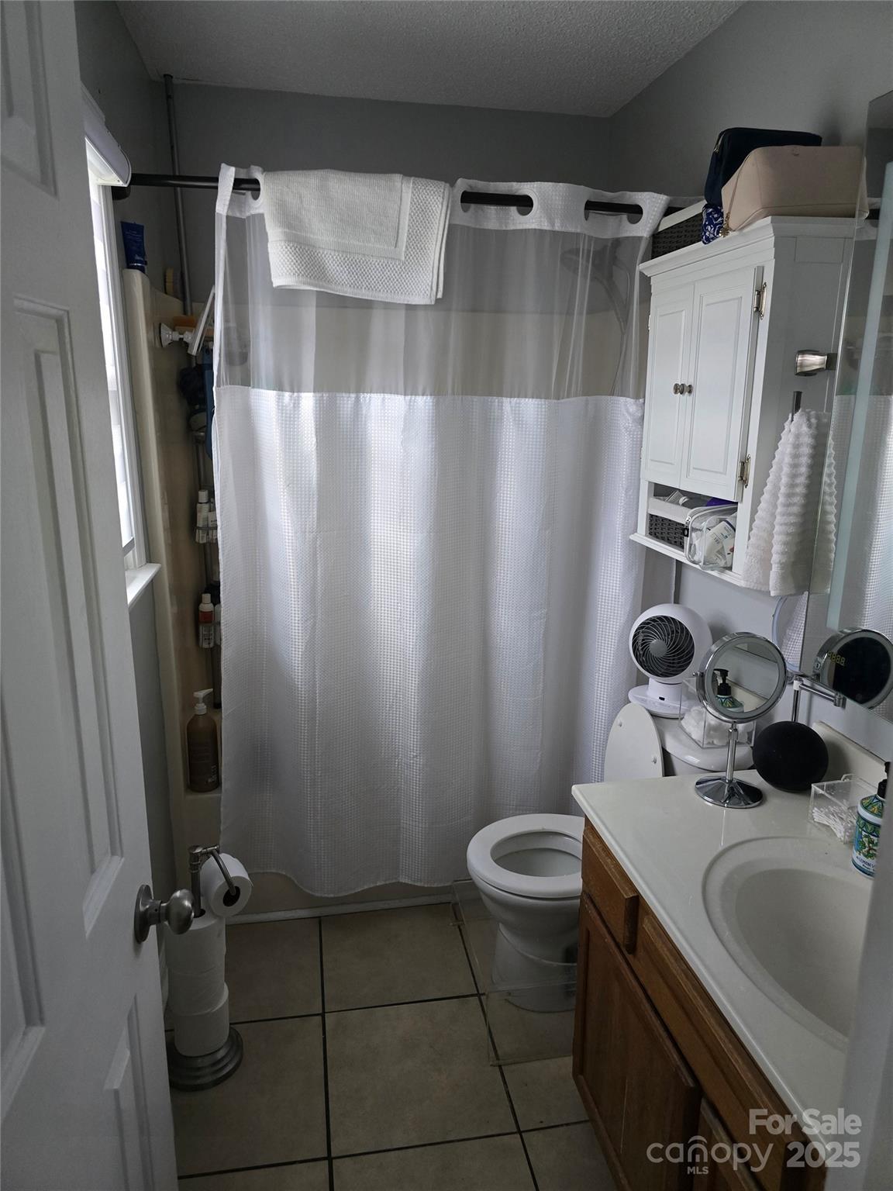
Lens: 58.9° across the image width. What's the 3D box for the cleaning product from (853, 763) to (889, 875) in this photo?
[{"bbox_3d":[0.711,0.352,1.272,0.080,0.195,0.081,-11,18,-41],"label":"cleaning product"}]

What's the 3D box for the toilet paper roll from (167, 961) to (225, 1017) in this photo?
[{"bbox_3d":[-0.569,0.870,1.799,0.120,0.107,0.120,-2,14,-10],"label":"toilet paper roll"}]

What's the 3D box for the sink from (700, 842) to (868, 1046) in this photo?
[{"bbox_3d":[0.601,0.558,1.128,0.420,0.150,0.550,-2,14,-10],"label":"sink"}]

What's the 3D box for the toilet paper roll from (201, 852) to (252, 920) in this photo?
[{"bbox_3d":[-0.491,0.644,1.762,0.096,0.096,0.106,-7,15,-28],"label":"toilet paper roll"}]

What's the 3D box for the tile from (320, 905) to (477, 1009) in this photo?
[{"bbox_3d":[-0.146,1.010,2.223,0.400,0.010,0.387,-2,14,-10],"label":"tile"}]

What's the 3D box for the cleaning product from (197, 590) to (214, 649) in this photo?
[{"bbox_3d":[-0.794,0.085,2.614,0.051,0.188,0.046,-3,14,-17],"label":"cleaning product"}]

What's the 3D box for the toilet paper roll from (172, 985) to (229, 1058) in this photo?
[{"bbox_3d":[-0.564,0.974,1.825,0.116,0.107,0.116,-2,14,-10],"label":"toilet paper roll"}]

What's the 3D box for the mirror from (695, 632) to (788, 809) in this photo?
[{"bbox_3d":[0.558,0.226,1.519,0.185,0.330,0.130,-1,14,-5],"label":"mirror"}]

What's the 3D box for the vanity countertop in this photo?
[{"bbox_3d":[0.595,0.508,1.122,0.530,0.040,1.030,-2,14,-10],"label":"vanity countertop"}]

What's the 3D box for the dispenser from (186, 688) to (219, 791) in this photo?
[{"bbox_3d":[-0.700,0.401,2.241,0.084,0.290,0.084,-8,16,-31],"label":"dispenser"}]

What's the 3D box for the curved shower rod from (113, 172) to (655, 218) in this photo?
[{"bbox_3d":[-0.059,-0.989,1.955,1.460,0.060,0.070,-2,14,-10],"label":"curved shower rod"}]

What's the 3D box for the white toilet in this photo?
[{"bbox_3d":[0.380,0.657,2.010,0.670,0.790,0.420,-2,14,-10],"label":"white toilet"}]

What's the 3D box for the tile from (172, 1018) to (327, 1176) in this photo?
[{"bbox_3d":[-0.474,1.117,1.778,0.400,0.010,0.400,-2,14,-10],"label":"tile"}]

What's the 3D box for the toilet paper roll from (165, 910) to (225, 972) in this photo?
[{"bbox_3d":[-0.566,0.762,1.783,0.124,0.107,0.124,-2,14,-10],"label":"toilet paper roll"}]

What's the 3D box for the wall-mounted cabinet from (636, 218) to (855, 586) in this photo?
[{"bbox_3d":[0.627,-0.425,1.789,0.199,0.674,0.575,-2,14,-10],"label":"wall-mounted cabinet"}]

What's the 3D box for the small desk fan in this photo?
[{"bbox_3d":[0.575,0.153,2.042,0.205,0.277,0.205,9,16,30],"label":"small desk fan"}]

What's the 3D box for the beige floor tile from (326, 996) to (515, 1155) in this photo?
[{"bbox_3d":[-0.079,1.095,1.830,0.398,0.010,0.398,-2,14,-10],"label":"beige floor tile"}]

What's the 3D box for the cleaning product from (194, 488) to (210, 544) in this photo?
[{"bbox_3d":[-0.795,-0.256,2.576,0.047,0.178,0.045,-6,15,-24],"label":"cleaning product"}]

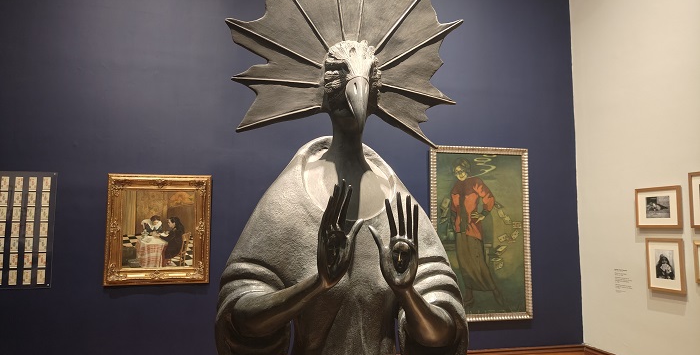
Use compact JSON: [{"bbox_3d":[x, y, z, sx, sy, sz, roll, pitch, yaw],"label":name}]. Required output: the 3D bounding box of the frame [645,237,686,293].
[{"bbox_3d":[2.923,0.812,4.484,0.030,0.483,0.393,2,-6,-13],"label":"frame"}]

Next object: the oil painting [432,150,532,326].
[{"bbox_3d":[1.444,0.611,5.335,1.189,1.880,0.050,2,-6,-13],"label":"oil painting"}]

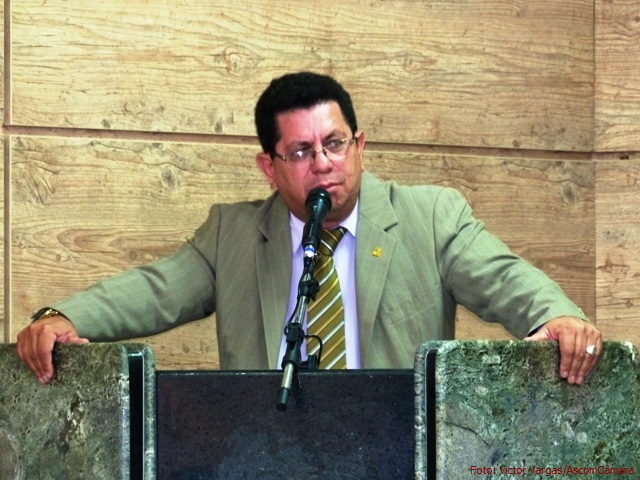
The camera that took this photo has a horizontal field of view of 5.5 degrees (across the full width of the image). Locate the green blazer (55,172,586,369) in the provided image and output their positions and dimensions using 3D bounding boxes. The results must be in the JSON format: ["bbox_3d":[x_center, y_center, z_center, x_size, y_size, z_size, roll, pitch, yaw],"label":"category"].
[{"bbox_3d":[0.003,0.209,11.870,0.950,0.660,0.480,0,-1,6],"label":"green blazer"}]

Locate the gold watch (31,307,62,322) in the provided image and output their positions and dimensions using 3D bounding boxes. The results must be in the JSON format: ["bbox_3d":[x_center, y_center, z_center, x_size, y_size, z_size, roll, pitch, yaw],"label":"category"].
[{"bbox_3d":[-0.474,0.141,11.620,0.062,0.050,0.042,-8,28,39],"label":"gold watch"}]

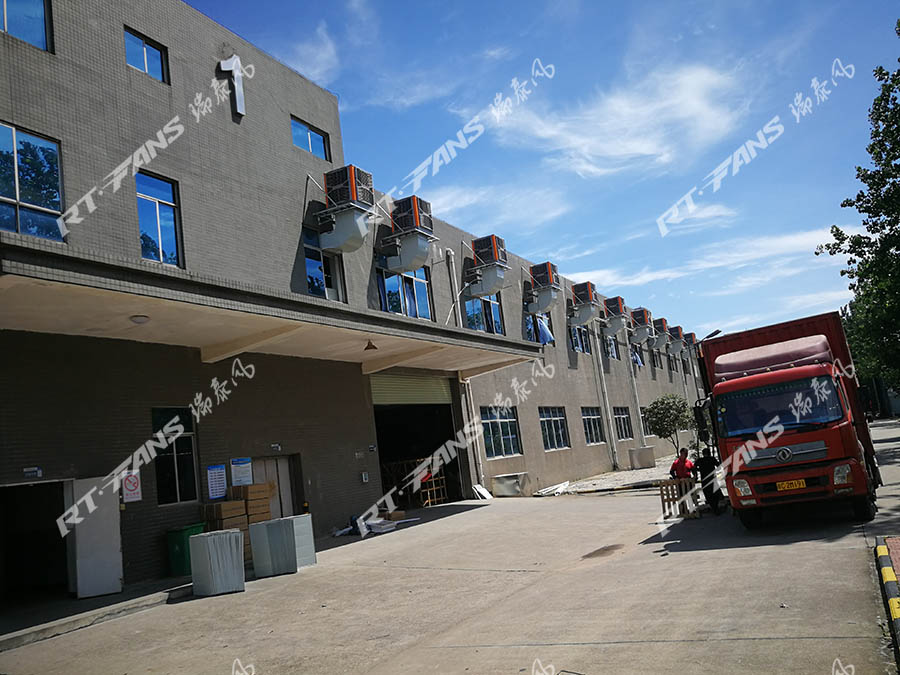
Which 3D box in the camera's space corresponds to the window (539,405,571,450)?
[{"bbox_3d":[5.016,4.354,33.625,0.180,2.040,3.400,-12,-11,28],"label":"window"}]

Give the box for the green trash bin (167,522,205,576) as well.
[{"bbox_3d":[-5.110,4.128,13.743,0.500,0.920,0.570,-12,-11,28],"label":"green trash bin"}]

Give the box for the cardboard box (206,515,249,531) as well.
[{"bbox_3d":[-4.543,3.823,14.296,0.460,0.290,0.640,-12,-11,28],"label":"cardboard box"}]

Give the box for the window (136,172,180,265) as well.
[{"bbox_3d":[-6.491,-2.610,15.678,0.160,2.076,1.132,-12,-11,28],"label":"window"}]

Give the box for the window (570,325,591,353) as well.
[{"bbox_3d":[7.278,-0.135,39.651,0.180,1.970,3.380,-12,-11,28],"label":"window"}]

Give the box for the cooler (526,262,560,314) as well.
[{"bbox_3d":[4.913,-2.501,36.196,1.260,2.320,1.065,-13,-11,28],"label":"cooler"}]

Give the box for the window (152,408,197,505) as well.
[{"bbox_3d":[-5.848,2.506,14.889,0.140,2.031,1.051,-12,-11,28],"label":"window"}]

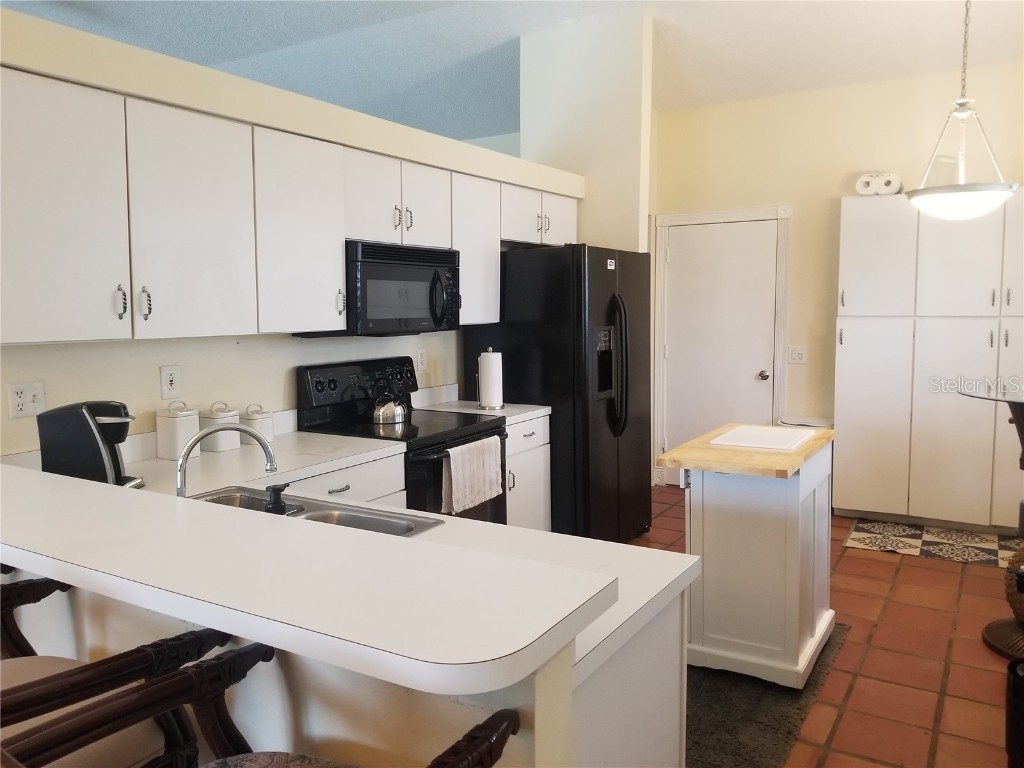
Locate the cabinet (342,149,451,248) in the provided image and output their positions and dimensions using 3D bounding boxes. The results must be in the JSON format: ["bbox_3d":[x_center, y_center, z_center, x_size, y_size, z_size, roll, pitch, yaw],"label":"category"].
[{"bbox_3d":[-0.662,-0.854,3.681,0.352,0.385,0.760,3,7,33],"label":"cabinet"}]

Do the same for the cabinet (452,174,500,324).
[{"bbox_3d":[-0.312,-0.706,4.140,0.314,0.760,0.435,3,7,32],"label":"cabinet"}]

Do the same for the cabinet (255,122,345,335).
[{"bbox_3d":[-0.988,-0.605,3.190,0.352,0.771,0.464,3,7,33],"label":"cabinet"}]

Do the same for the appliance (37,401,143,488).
[{"bbox_3d":[-1.212,0.192,2.237,0.258,0.280,0.195,-3,6,-18],"label":"appliance"}]

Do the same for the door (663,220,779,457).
[{"bbox_3d":[1.587,-0.186,5.884,0.827,2.042,0.050,3,7,32],"label":"door"}]

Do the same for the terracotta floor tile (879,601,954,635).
[{"bbox_3d":[1.872,1.088,3.550,0.284,0.016,0.292,3,7,33],"label":"terracotta floor tile"}]

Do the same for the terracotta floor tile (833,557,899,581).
[{"bbox_3d":[1.942,1.017,4.213,0.274,0.015,0.294,3,7,32],"label":"terracotta floor tile"}]

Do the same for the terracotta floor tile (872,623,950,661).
[{"bbox_3d":[1.720,1.111,3.315,0.277,0.015,0.270,3,7,32],"label":"terracotta floor tile"}]

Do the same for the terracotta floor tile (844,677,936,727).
[{"bbox_3d":[1.395,1.171,2.810,0.284,0.016,0.288,3,7,33],"label":"terracotta floor tile"}]

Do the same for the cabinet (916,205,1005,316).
[{"bbox_3d":[2.805,-0.807,4.807,0.450,0.771,0.343,3,7,33],"label":"cabinet"}]

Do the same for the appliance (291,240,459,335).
[{"bbox_3d":[-0.624,-0.455,3.701,0.428,0.414,0.754,3,7,33],"label":"appliance"}]

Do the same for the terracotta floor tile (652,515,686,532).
[{"bbox_3d":[1.067,0.942,5.088,0.299,0.016,0.299,3,7,33],"label":"terracotta floor tile"}]

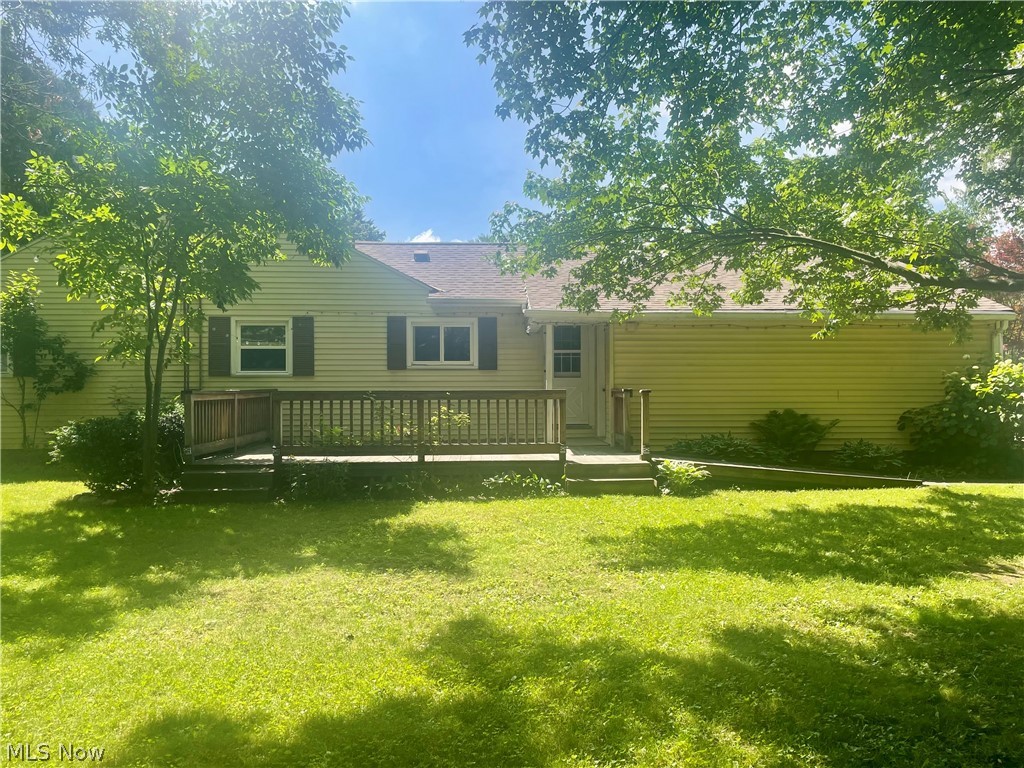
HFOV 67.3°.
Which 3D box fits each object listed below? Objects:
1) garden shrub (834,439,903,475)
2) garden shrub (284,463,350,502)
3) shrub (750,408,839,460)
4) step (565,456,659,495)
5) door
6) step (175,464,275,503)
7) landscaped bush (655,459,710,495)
[{"bbox_3d":[5.470,1.112,11.800,1.080,0.520,0.850,0,0,-1],"label":"garden shrub"},{"bbox_3d":[-2.402,1.198,9.450,0.830,0.460,0.550,0,0,-1],"label":"garden shrub"},{"bbox_3d":[4.429,0.810,12.100,1.400,0.850,1.100,0,0,-1],"label":"shrub"},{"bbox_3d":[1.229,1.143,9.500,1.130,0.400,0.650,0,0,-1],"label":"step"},{"bbox_3d":[1.088,-0.274,14.550,0.840,2.000,0.080,0,0,-1],"label":"door"},{"bbox_3d":[-3.514,1.216,9.400,1.180,0.420,0.650,0,0,-1],"label":"step"},{"bbox_3d":[2.088,1.133,9.420,0.680,0.440,0.600,0,0,-1],"label":"landscaped bush"}]

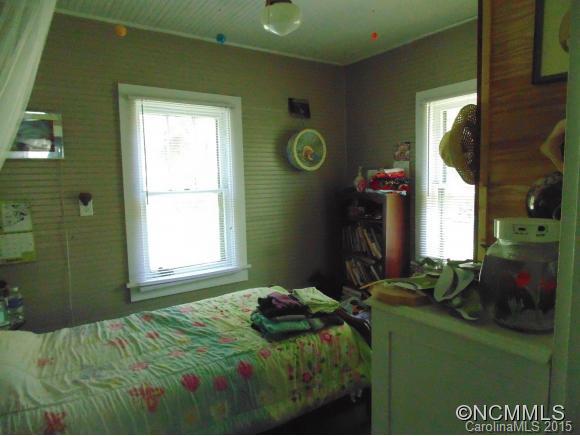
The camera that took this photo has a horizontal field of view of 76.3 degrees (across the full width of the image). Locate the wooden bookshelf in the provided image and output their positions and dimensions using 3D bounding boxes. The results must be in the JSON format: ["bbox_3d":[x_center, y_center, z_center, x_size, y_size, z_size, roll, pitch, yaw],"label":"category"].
[{"bbox_3d":[0.726,0.390,3.284,0.290,1.248,0.566,-6,8,-33],"label":"wooden bookshelf"}]

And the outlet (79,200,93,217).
[{"bbox_3d":[-1.347,-0.066,2.443,0.073,0.112,0.011,-6,8,-33],"label":"outlet"}]

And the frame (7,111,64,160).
[{"bbox_3d":[-1.569,-0.500,2.240,0.335,0.280,0.025,-6,8,-33],"label":"frame"}]

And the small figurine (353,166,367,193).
[{"bbox_3d":[0.609,-0.341,3.209,0.105,0.225,0.090,4,8,34],"label":"small figurine"}]

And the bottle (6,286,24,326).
[{"bbox_3d":[-1.488,0.477,2.015,0.066,0.206,0.066,-6,8,-33],"label":"bottle"}]

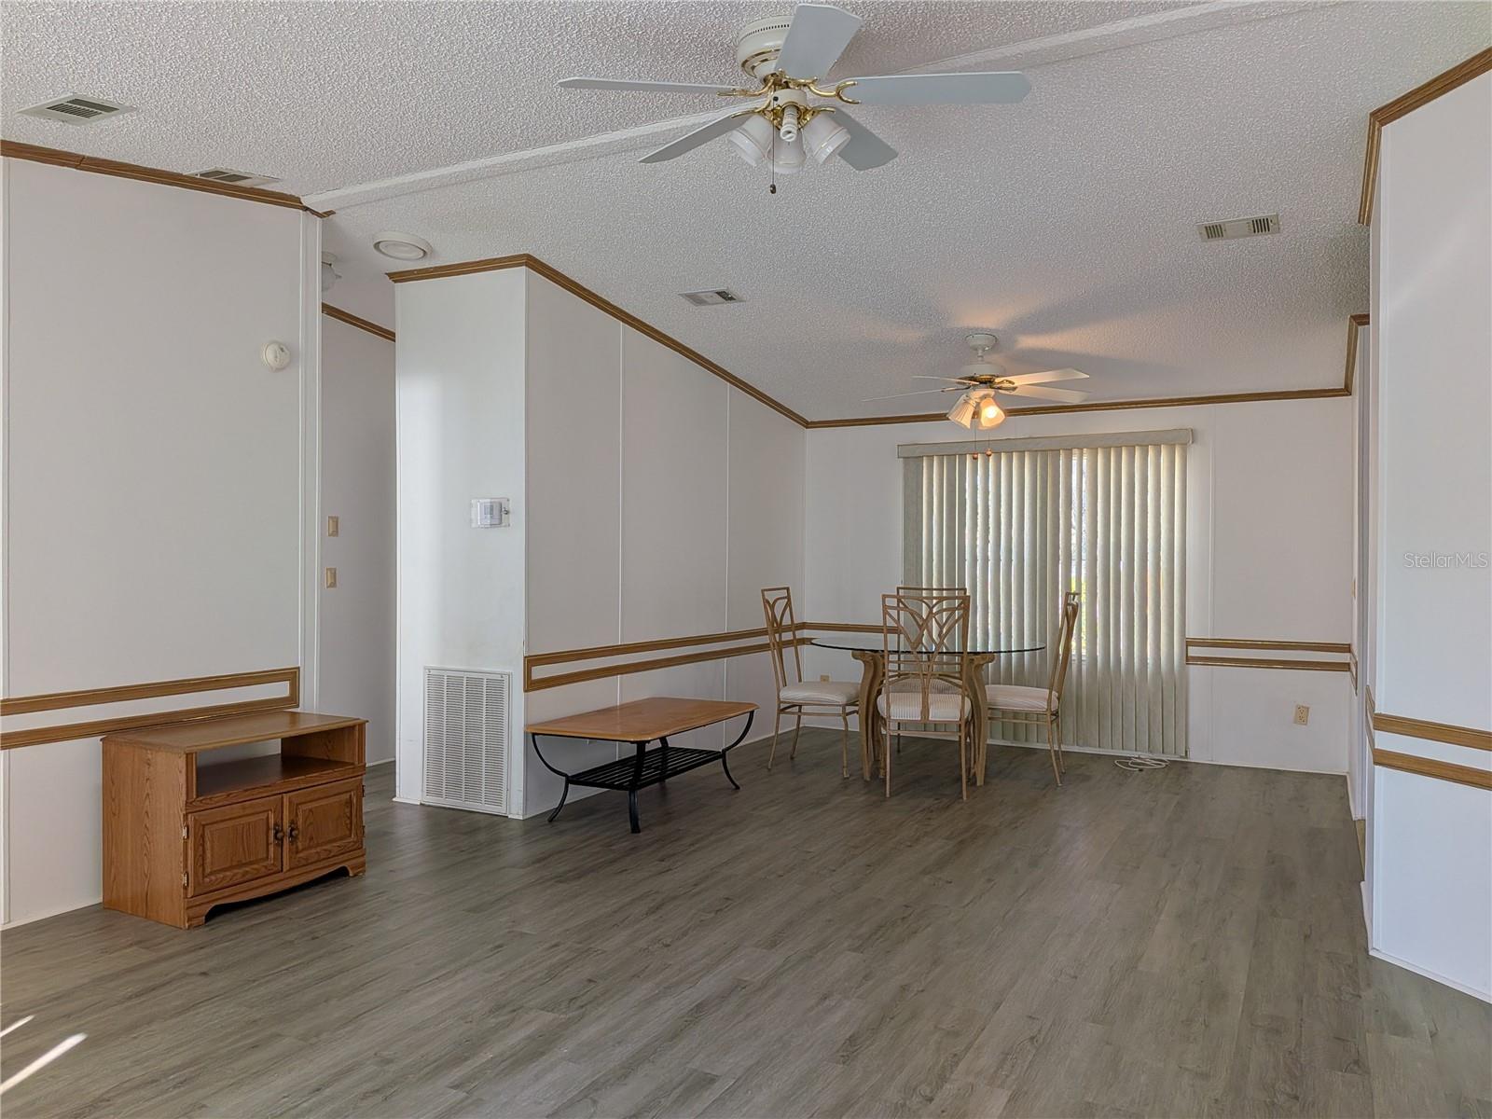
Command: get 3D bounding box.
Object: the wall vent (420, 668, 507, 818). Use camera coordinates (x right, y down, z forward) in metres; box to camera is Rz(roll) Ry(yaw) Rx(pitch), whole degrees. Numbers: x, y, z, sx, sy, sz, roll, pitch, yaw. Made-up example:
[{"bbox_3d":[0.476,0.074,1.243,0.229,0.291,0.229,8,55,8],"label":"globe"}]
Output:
[{"bbox_3d":[-1.393,0.895,5.142,0.575,0.700,0.030,0,0,27],"label":"wall vent"}]

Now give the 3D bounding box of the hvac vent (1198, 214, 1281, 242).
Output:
[{"bbox_3d":[1.977,-1.323,4.151,0.290,0.030,0.183,0,-7,27],"label":"hvac vent"}]

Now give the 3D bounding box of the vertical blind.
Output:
[{"bbox_3d":[1.935,0.206,6.912,1.910,2.060,0.120,0,0,27],"label":"vertical blind"}]

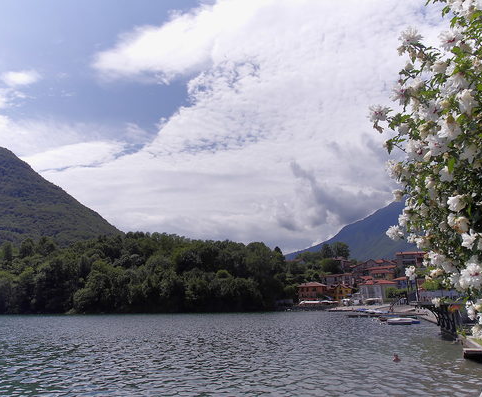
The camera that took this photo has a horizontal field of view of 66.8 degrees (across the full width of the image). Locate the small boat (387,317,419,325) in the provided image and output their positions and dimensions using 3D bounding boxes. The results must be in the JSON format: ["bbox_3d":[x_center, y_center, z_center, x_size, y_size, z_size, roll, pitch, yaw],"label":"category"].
[{"bbox_3d":[24.285,18.326,54.500,4.800,0.950,1.800,2,-16,-8],"label":"small boat"}]

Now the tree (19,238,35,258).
[{"bbox_3d":[-113.812,27.387,194.788,7.753,12.151,7.753,9,-19,-29],"label":"tree"}]

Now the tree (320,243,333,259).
[{"bbox_3d":[54.928,34.610,234.652,9.638,12.821,9.638,-4,-17,13],"label":"tree"}]

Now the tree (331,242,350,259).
[{"bbox_3d":[63.922,34.609,234.652,11.164,12.812,11.164,-4,-17,15],"label":"tree"}]

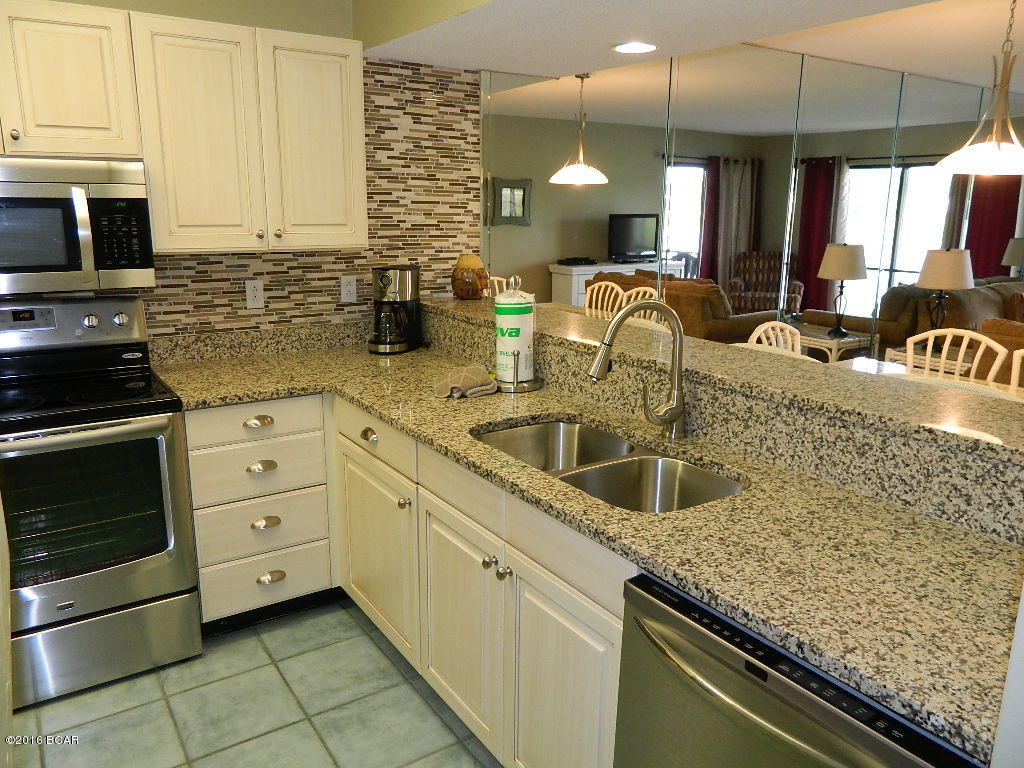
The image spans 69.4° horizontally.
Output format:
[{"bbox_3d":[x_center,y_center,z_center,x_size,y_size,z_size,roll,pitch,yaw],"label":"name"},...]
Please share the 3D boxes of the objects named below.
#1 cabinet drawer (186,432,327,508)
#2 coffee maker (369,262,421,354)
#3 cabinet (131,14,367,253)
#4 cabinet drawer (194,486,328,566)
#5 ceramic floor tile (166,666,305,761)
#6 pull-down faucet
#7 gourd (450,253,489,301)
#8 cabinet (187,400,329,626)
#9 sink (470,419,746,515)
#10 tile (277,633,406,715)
[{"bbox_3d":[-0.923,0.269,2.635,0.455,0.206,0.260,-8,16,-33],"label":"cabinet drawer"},{"bbox_3d":[-0.498,-0.326,3.183,0.190,0.350,0.245,4,14,10],"label":"coffee maker"},{"bbox_3d":[-0.973,-0.889,2.754,0.776,0.753,0.330,-8,16,-33],"label":"cabinet"},{"bbox_3d":[-0.927,0.473,2.684,0.455,0.213,0.260,-8,16,-33],"label":"cabinet drawer"},{"bbox_3d":[-0.852,1.010,2.293,0.343,0.012,0.333,-8,16,-33],"label":"ceramic floor tile"},{"bbox_3d":[0.328,-0.027,1.925,0.352,0.390,0.068,-8,16,-33],"label":"pull-down faucet"},{"bbox_3d":[-0.198,-0.499,3.432,0.165,0.216,0.165,1,14,0],"label":"gourd"},{"bbox_3d":[-1.033,0.365,2.821,0.465,0.777,0.627,-8,16,-33],"label":"cabinet"},{"bbox_3d":[0.228,0.296,1.951,0.415,0.206,0.740,-8,16,-33],"label":"sink"},{"bbox_3d":[-0.577,0.971,2.476,0.322,0.012,0.333,-8,16,-33],"label":"tile"}]

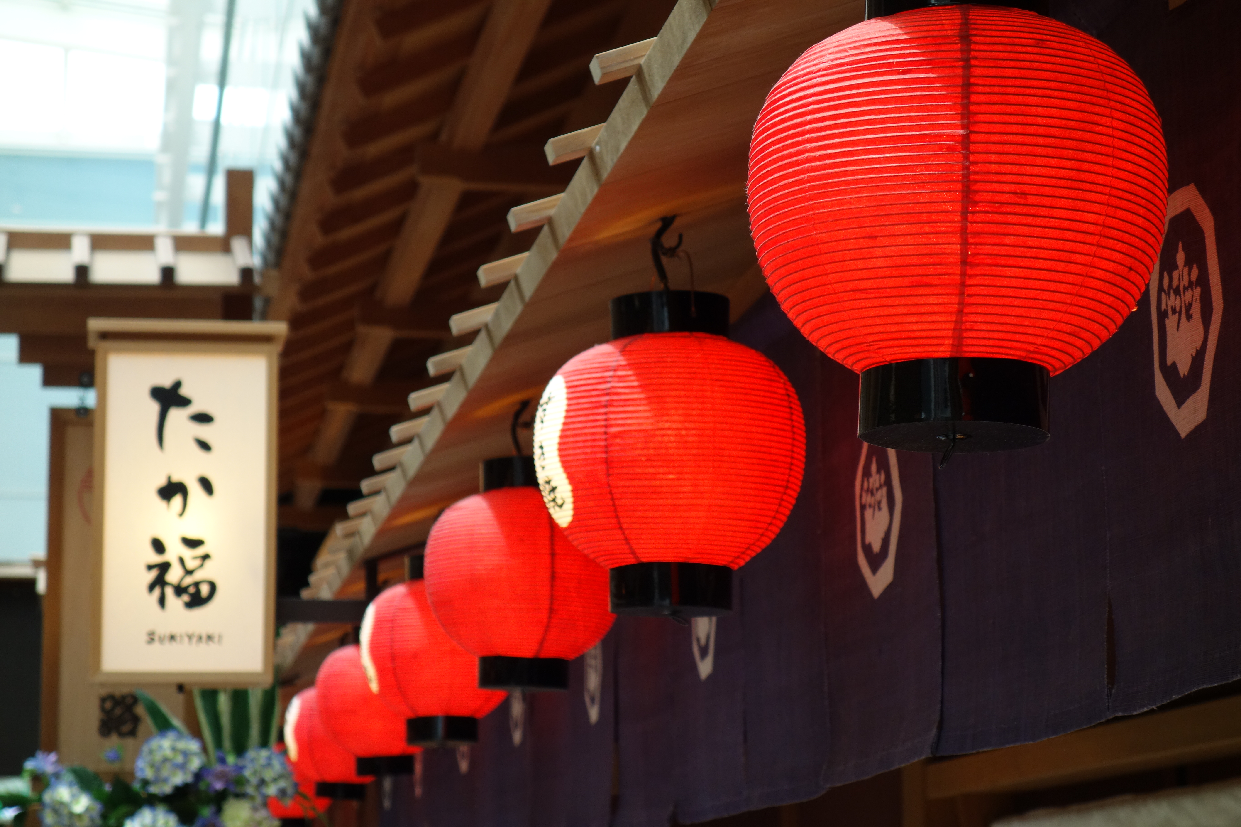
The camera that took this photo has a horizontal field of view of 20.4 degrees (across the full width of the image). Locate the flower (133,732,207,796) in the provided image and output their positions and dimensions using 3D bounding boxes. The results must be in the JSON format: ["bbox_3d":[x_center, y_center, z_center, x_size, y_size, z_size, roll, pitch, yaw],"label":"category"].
[{"bbox_3d":[-1.201,0.933,9.200,0.188,0.161,0.180,1,-9,-8],"label":"flower"}]

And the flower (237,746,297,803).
[{"bbox_3d":[-0.948,0.968,9.200,0.149,0.140,0.150,1,-9,-8],"label":"flower"}]

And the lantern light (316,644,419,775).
[{"bbox_3d":[-0.685,0.834,10.015,0.383,0.442,0.383,1,-9,-8],"label":"lantern light"}]

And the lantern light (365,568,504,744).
[{"bbox_3d":[-0.421,0.559,8.190,0.383,0.442,0.383,1,-9,-8],"label":"lantern light"}]

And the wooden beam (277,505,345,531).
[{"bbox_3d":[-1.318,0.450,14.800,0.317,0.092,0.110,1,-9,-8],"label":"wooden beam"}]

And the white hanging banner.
[{"bbox_3d":[-1.098,0.228,8.755,0.481,0.908,0.170,1,-9,-8],"label":"white hanging banner"}]

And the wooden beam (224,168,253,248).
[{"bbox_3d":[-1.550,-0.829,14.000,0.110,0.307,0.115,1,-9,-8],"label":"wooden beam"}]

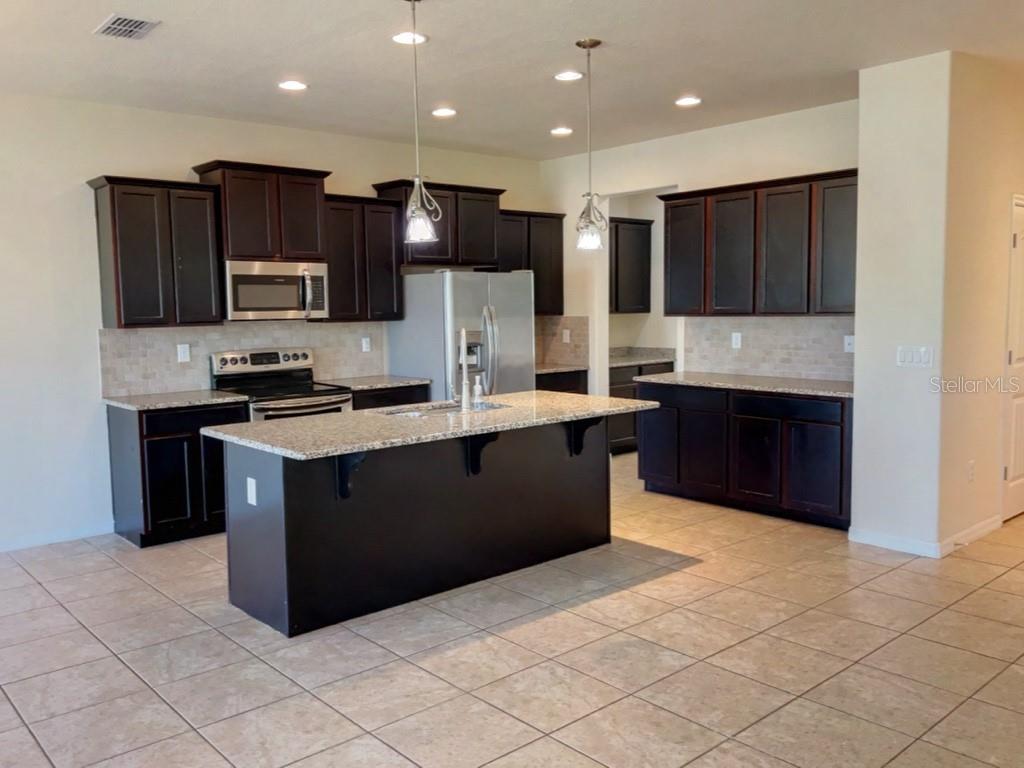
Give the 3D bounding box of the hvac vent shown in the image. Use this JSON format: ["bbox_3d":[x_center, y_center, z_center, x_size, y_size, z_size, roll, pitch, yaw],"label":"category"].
[{"bbox_3d":[-1.834,-1.686,4.087,0.215,0.020,0.339,-6,7,-41],"label":"hvac vent"}]

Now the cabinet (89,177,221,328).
[{"bbox_3d":[-2.306,-0.833,5.601,0.725,0.923,0.360,-5,7,-42],"label":"cabinet"}]

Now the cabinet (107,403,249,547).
[{"bbox_3d":[-2.227,0.560,5.760,0.701,0.873,0.620,-6,7,-41],"label":"cabinet"}]

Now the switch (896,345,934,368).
[{"bbox_3d":[2.319,-0.152,4.935,0.010,0.117,0.206,-6,7,-41],"label":"switch"}]

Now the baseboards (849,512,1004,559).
[{"bbox_3d":[2.676,0.917,5.511,1.035,0.095,0.555,-5,7,-42],"label":"baseboards"}]

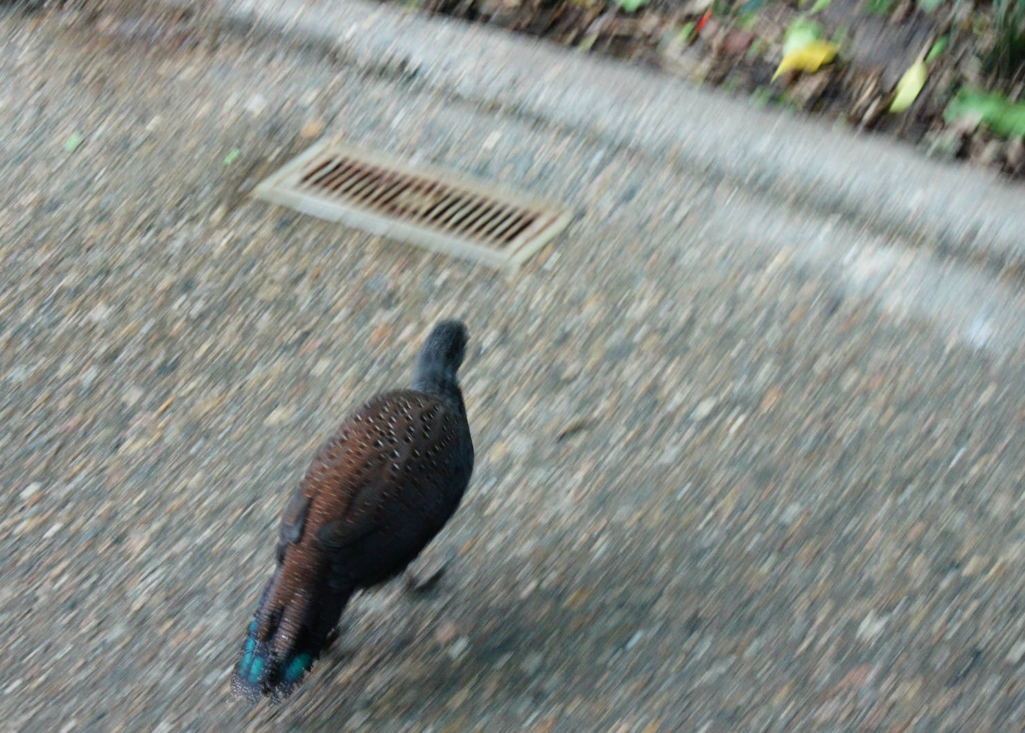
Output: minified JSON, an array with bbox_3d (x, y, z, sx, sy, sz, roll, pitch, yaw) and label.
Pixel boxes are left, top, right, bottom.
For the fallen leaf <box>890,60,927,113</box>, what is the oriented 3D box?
[{"bbox_3d":[0.566,-0.400,3.578,0.035,0.025,0.145,15,33,16],"label":"fallen leaf"}]

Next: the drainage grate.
[{"bbox_3d":[-0.132,-0.212,3.346,0.382,0.020,0.182,17,34,20],"label":"drainage grate"}]

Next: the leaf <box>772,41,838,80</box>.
[{"bbox_3d":[0.425,-0.444,3.631,0.055,0.030,0.115,27,38,32],"label":"leaf"}]

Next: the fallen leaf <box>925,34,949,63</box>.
[{"bbox_3d":[0.627,-0.469,3.699,0.022,0.020,0.075,17,33,19],"label":"fallen leaf"}]

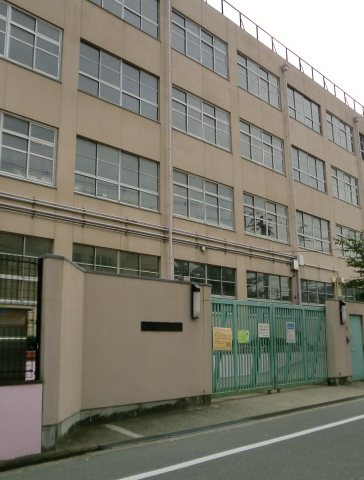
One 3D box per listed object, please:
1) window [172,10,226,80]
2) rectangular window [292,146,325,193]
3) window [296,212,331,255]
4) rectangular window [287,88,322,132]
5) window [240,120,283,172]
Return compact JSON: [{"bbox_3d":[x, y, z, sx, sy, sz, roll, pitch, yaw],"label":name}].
[{"bbox_3d":[0.870,-8.900,22.053,0.150,1.947,3.745,-13,-17,43],"label":"window"},{"bbox_3d":[7.291,-3.958,27.504,0.150,2.021,3.628,-13,-17,43],"label":"rectangular window"},{"bbox_3d":[7.337,-0.343,26.700,0.150,1.995,3.628,-13,-17,43],"label":"window"},{"bbox_3d":[7.245,-7.589,28.312,0.150,1.947,3.628,-13,-17,43],"label":"rectangular window"},{"bbox_3d":[4.118,-4.610,24.389,0.150,2.021,3.773,-13,-17,43],"label":"window"}]

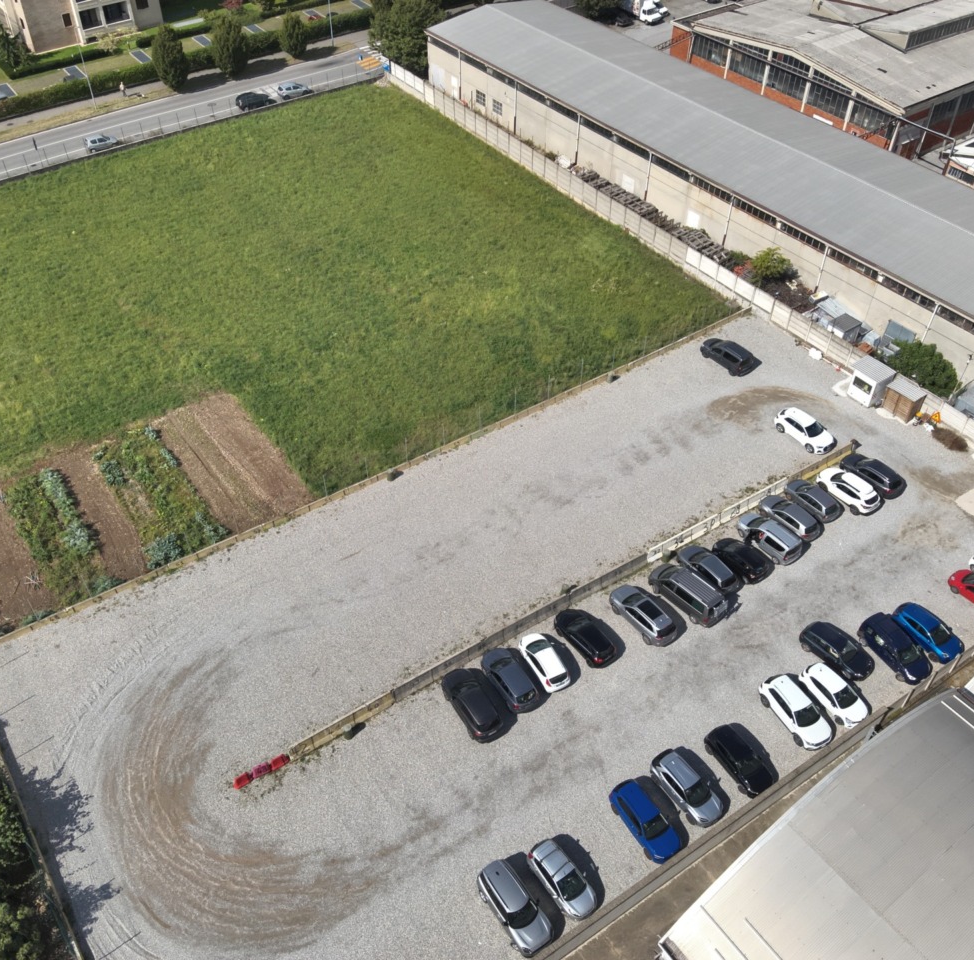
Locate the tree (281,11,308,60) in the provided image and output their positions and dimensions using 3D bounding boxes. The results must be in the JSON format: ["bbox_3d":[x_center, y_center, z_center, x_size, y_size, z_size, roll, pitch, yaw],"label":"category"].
[{"bbox_3d":[-24.711,-56.764,113.145,3.570,5.737,3.570,0,46,0],"label":"tree"}]

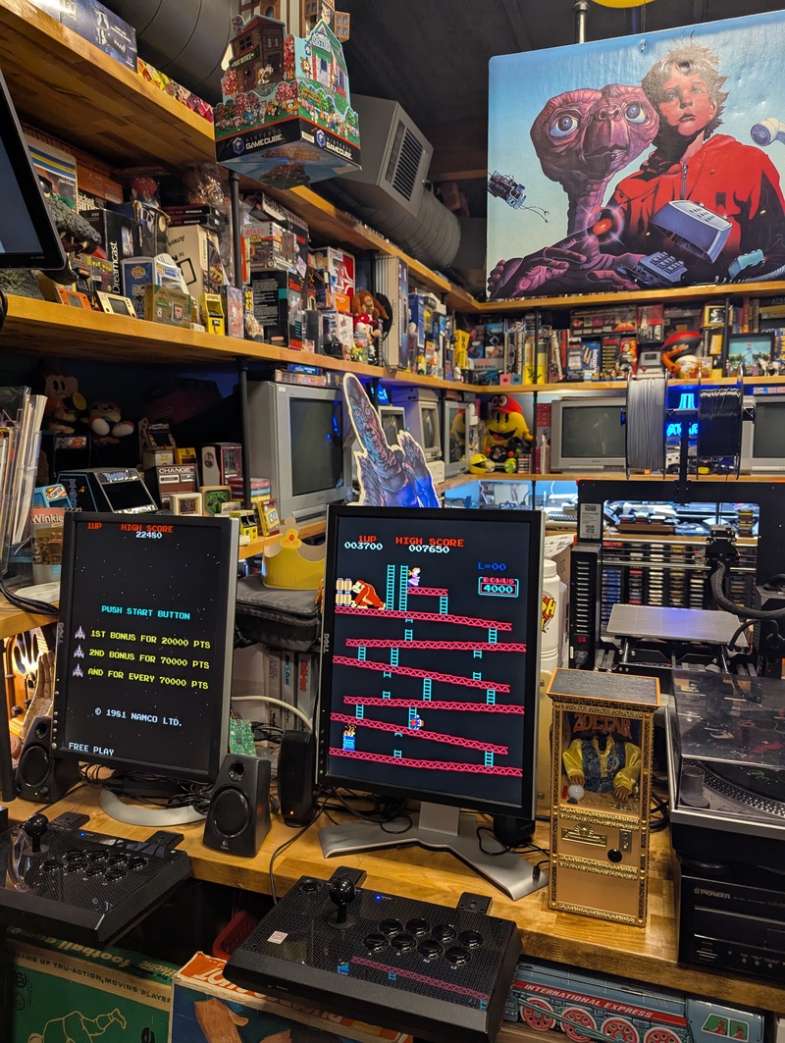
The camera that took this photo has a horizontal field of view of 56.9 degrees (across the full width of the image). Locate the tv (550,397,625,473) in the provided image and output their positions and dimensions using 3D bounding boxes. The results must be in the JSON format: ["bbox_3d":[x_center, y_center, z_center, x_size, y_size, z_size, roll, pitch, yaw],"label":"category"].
[{"bbox_3d":[1.352,-0.555,4.739,0.565,0.463,0.480,1,8,15],"label":"tv"}]

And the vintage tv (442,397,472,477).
[{"bbox_3d":[0.188,-0.522,4.614,0.480,0.465,0.590,3,9,22],"label":"vintage tv"}]

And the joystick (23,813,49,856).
[{"bbox_3d":[-0.554,0.487,1.129,0.037,0.061,0.037,2,8,19],"label":"joystick"}]

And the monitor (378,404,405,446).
[{"bbox_3d":[-0.172,-0.366,3.390,0.370,0.335,0.360,2,9,21],"label":"monitor"}]

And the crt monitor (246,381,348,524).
[{"bbox_3d":[-0.487,-0.244,2.658,0.480,0.475,0.608,2,9,21],"label":"crt monitor"}]

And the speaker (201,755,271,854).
[{"bbox_3d":[-0.244,0.441,1.161,0.094,0.150,0.092,2,8,19],"label":"speaker"}]

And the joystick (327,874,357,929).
[{"bbox_3d":[-0.069,0.503,0.956,0.037,0.061,0.037,-1,8,0],"label":"joystick"}]

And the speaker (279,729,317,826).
[{"bbox_3d":[-0.160,0.439,1.255,0.054,0.160,0.060,2,8,19],"label":"speaker"}]

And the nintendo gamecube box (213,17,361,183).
[{"bbox_3d":[-0.236,-0.963,1.661,0.243,0.287,0.234,4,9,32],"label":"nintendo gamecube box"}]

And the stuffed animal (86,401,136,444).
[{"bbox_3d":[-0.737,-0.258,1.890,0.118,0.106,0.100,-5,9,-29],"label":"stuffed animal"}]

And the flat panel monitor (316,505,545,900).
[{"bbox_3d":[0.062,0.254,1.141,0.372,0.551,0.190,2,8,19],"label":"flat panel monitor"}]

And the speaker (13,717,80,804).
[{"bbox_3d":[-0.655,0.439,1.374,0.097,0.143,0.092,2,9,22],"label":"speaker"}]

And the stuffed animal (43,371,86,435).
[{"bbox_3d":[-0.792,-0.287,1.755,0.100,0.148,0.095,-4,9,-21],"label":"stuffed animal"}]

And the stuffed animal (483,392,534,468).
[{"bbox_3d":[0.781,-0.587,4.822,0.360,0.490,0.320,2,8,16],"label":"stuffed animal"}]

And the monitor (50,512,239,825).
[{"bbox_3d":[-0.428,0.243,1.281,0.345,0.515,0.200,2,9,20],"label":"monitor"}]

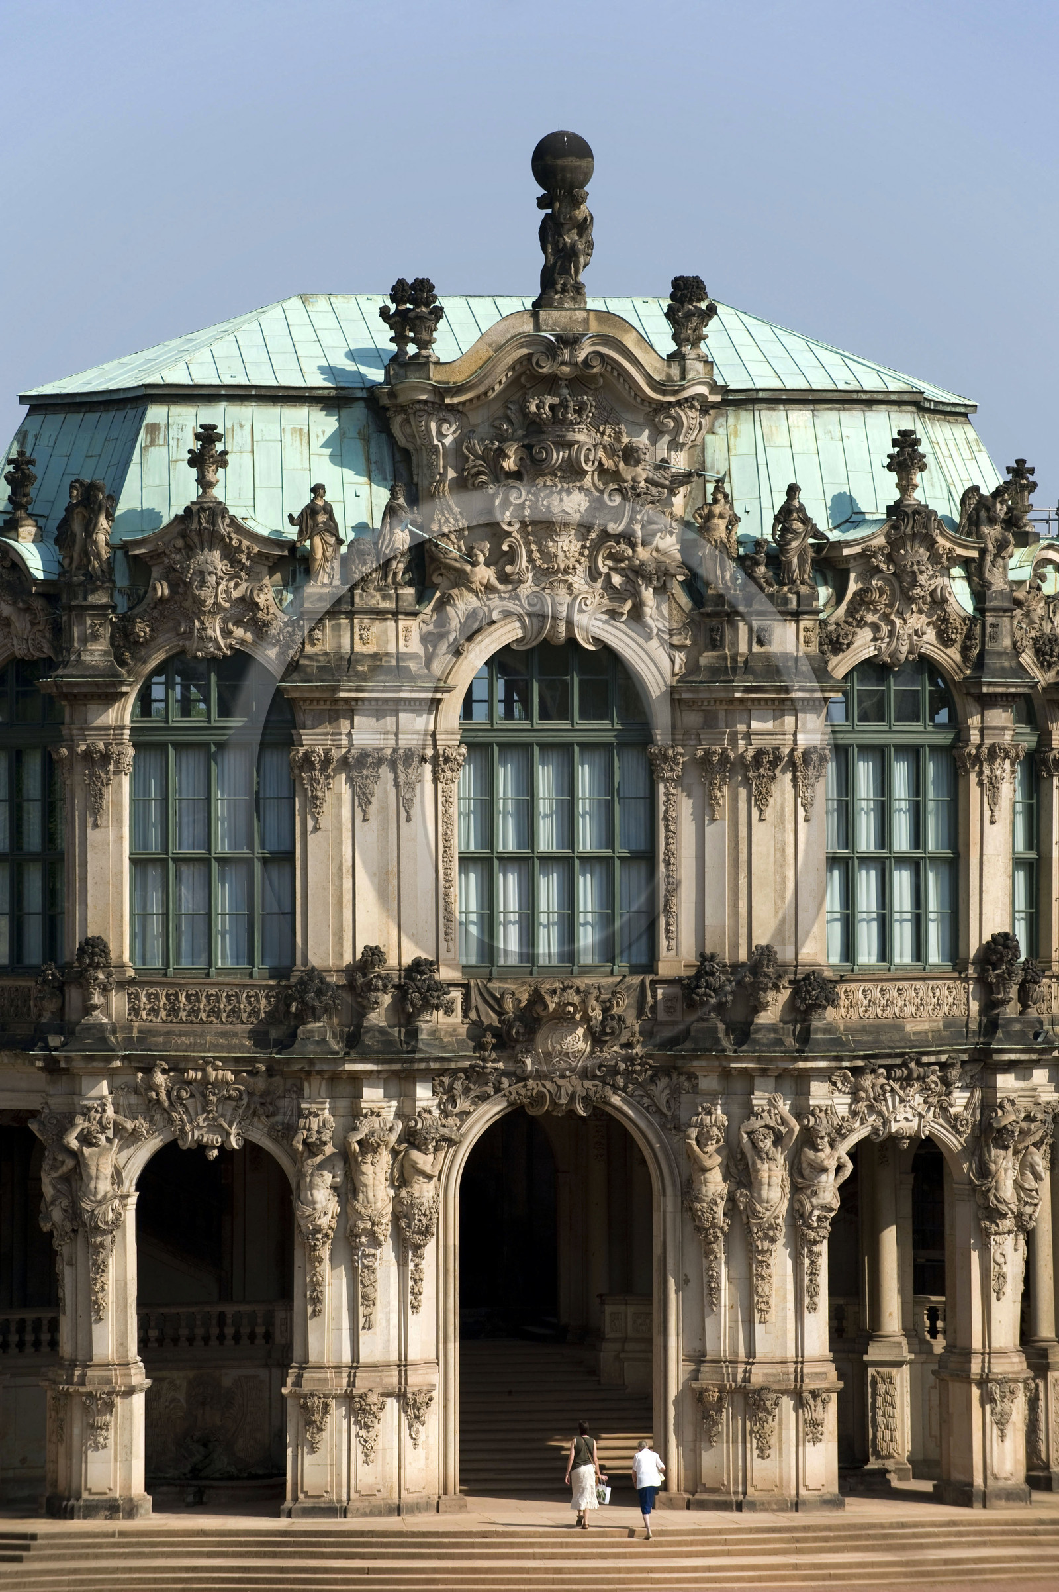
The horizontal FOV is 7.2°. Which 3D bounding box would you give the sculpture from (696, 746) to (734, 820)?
[{"bbox_3d":[2.955,-0.198,133.500,0.600,1.167,0.300,0,0,15],"label":"sculpture"}]

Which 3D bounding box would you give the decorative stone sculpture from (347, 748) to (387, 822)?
[{"bbox_3d":[-2.645,-0.172,136.900,0.649,1.217,0.300,0,0,-11],"label":"decorative stone sculpture"}]

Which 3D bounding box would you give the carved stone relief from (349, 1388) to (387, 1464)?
[{"bbox_3d":[-2.578,10.008,133.400,0.540,1.180,0.250,0,0,-16],"label":"carved stone relief"}]

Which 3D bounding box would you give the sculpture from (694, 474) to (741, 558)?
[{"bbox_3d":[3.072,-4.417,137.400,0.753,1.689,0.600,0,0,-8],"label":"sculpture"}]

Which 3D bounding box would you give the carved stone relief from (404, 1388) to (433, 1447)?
[{"bbox_3d":[-1.753,9.841,133.000,0.200,0.950,0.530,-1,-1,45],"label":"carved stone relief"}]

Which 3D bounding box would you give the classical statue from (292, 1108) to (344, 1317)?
[{"bbox_3d":[-3.330,6.535,131.900,0.820,3.282,0.650,0,0,0],"label":"classical statue"}]

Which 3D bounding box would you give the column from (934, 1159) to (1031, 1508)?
[{"bbox_3d":[7.286,8.639,135.000,1.200,5.600,1.250,0,-1,-20],"label":"column"}]

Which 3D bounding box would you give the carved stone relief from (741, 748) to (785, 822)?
[{"bbox_3d":[3.722,-0.198,133.700,0.680,1.160,0.300,0,-1,0],"label":"carved stone relief"}]

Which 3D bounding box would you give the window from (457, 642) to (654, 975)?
[{"bbox_3d":[0.428,0.173,137.600,3.272,5.544,0.400,0,0,-10],"label":"window"}]

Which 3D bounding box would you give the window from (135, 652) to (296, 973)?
[{"bbox_3d":[-5.188,0.305,137.400,2.706,5.271,0.400,0,0,-3],"label":"window"}]

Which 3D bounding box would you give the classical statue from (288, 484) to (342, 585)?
[{"bbox_3d":[-3.379,-4.125,132.300,0.860,1.568,0.520,0,0,-10],"label":"classical statue"}]

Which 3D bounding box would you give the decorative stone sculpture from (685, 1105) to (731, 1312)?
[{"bbox_3d":[2.934,6.767,137.600,0.730,3.445,0.680,0,-1,-13],"label":"decorative stone sculpture"}]

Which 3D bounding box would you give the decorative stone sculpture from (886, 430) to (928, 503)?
[{"bbox_3d":[6.054,-5.280,134.500,0.650,1.170,0.620,0,-1,0],"label":"decorative stone sculpture"}]

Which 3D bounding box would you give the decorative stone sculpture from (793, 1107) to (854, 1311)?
[{"bbox_3d":[4.805,6.797,137.800,0.930,3.327,0.700,0,-1,-18],"label":"decorative stone sculpture"}]

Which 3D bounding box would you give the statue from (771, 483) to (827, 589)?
[{"bbox_3d":[4.344,-4.186,135.200,0.780,1.670,0.600,0,0,-14],"label":"statue"}]

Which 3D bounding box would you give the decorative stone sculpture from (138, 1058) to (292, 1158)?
[{"bbox_3d":[-4.956,4.919,132.300,2.400,1.600,0.600,0,-1,8],"label":"decorative stone sculpture"}]

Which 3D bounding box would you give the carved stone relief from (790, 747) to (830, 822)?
[{"bbox_3d":[4.649,-0.196,139.200,0.600,1.231,0.250,0,0,-22],"label":"carved stone relief"}]

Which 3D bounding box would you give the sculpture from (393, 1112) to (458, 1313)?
[{"bbox_3d":[-1.639,6.570,132.600,0.900,3.182,0.680,0,0,-30],"label":"sculpture"}]

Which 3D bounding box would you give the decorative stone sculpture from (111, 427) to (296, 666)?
[{"bbox_3d":[-5.366,-4.107,138.300,2.950,3.913,0.950,0,0,12],"label":"decorative stone sculpture"}]

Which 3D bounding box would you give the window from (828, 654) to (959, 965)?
[{"bbox_3d":[5.870,0.294,136.700,2.600,5.000,0.350,0,0,-33],"label":"window"}]

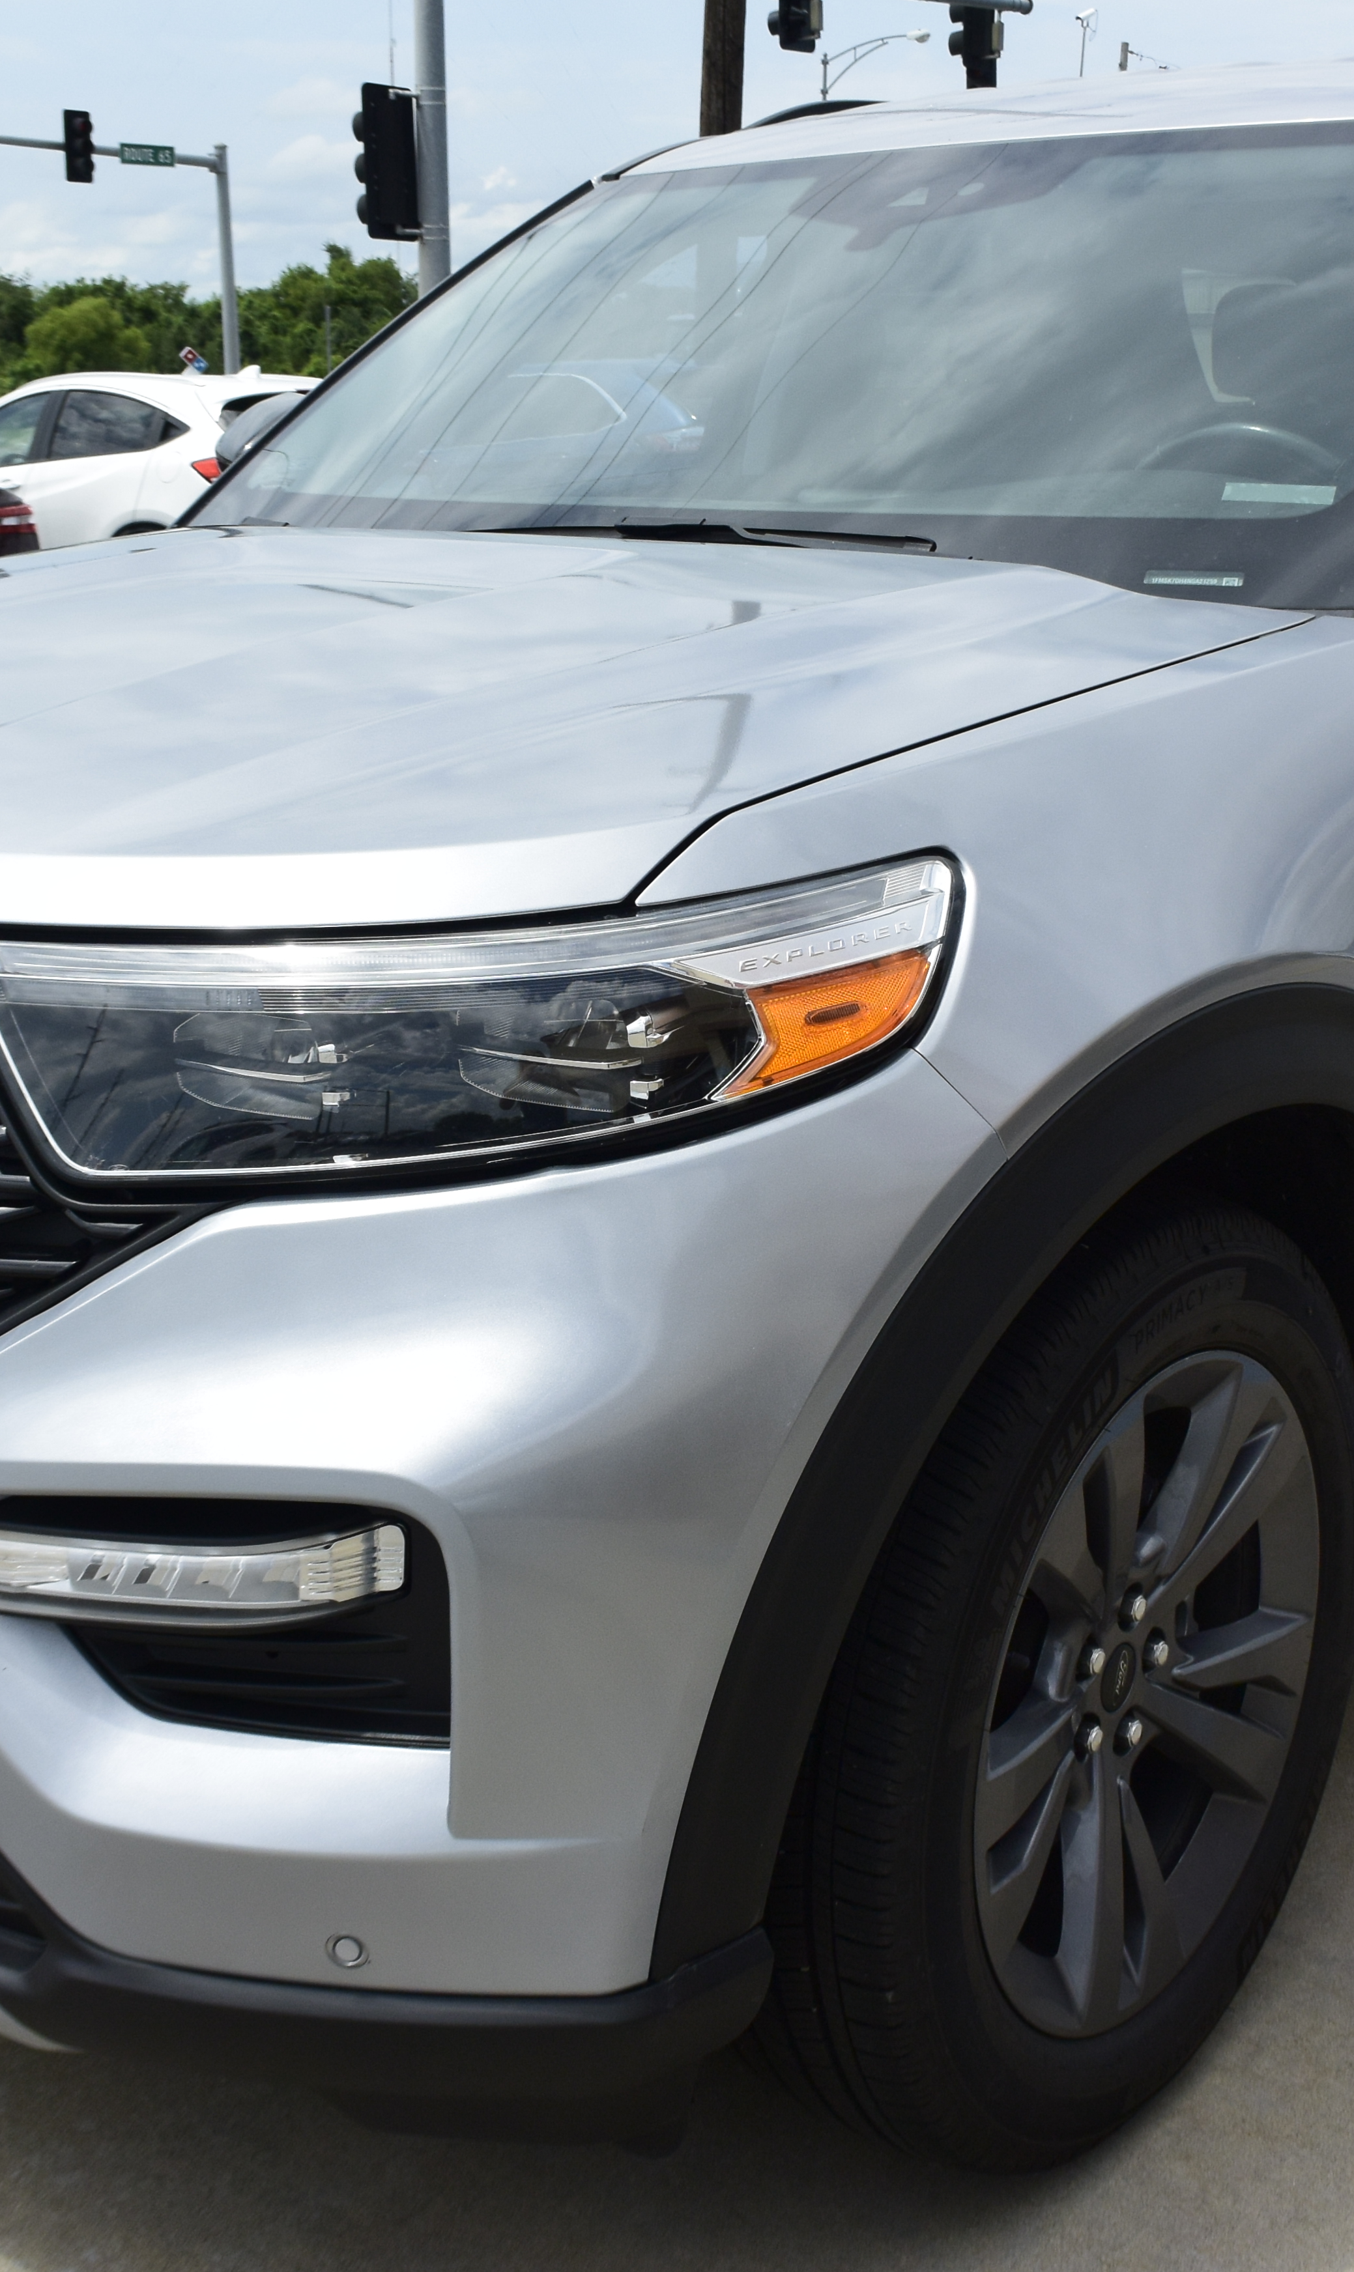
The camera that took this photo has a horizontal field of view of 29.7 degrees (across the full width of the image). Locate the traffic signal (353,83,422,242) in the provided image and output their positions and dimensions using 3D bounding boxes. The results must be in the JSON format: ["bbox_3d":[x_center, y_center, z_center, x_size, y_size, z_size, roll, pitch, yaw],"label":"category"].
[{"bbox_3d":[-2.610,-8.825,23.200,0.450,1.310,0.600,16,23,43],"label":"traffic signal"}]

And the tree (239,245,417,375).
[{"bbox_3d":[-12.422,-28.110,90.731,7.000,6.200,6.000,0,17,0],"label":"tree"}]

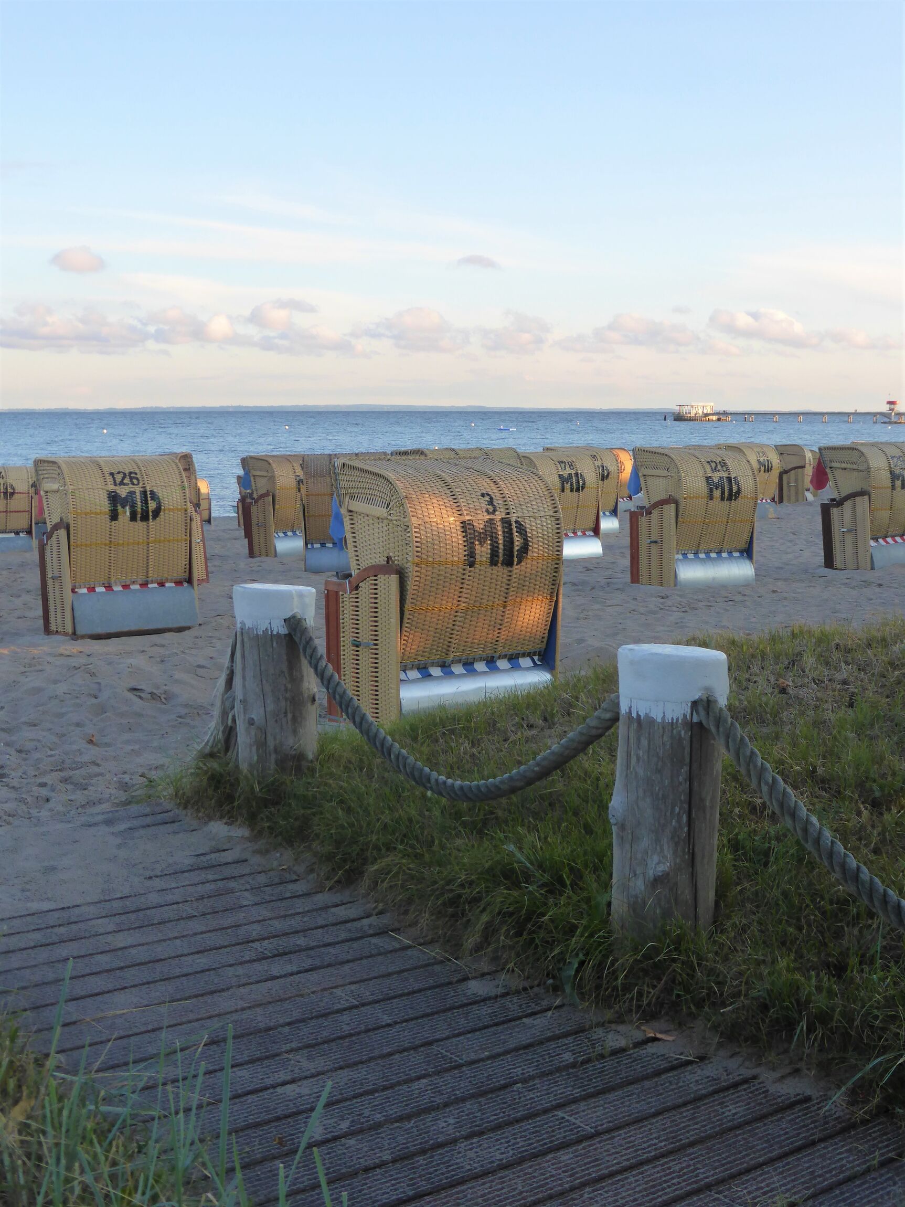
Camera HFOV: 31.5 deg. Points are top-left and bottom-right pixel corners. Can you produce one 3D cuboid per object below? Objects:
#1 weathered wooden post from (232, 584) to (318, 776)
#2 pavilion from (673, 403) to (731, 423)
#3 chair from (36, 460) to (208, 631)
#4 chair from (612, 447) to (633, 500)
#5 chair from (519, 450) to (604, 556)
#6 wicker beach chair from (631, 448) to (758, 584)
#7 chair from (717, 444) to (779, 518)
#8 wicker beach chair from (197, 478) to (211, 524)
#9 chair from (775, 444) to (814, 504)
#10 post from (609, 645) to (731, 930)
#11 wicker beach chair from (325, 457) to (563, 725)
[{"bbox_3d":[-0.720,0.311,6.534,0.330,0.770,0.330,0,7,0],"label":"weathered wooden post"},{"bbox_3d":[81.221,-62.065,521.319,13.500,6.500,13.000,-5,8,-35],"label":"pavilion"},{"bbox_3d":[-3.058,-0.560,14.610,1.190,1.610,0.870,-5,3,-32],"label":"chair"},{"bbox_3d":[3.677,-2.937,38.839,1.190,1.610,0.870,-5,8,-33],"label":"chair"},{"bbox_3d":[1.485,-1.453,23.550,1.220,1.580,0.880,-5,9,-37],"label":"chair"},{"bbox_3d":[2.770,-0.986,18.332,1.190,1.610,0.870,-3,6,-33],"label":"wicker beach chair"},{"bbox_3d":[6.317,-2.609,34.313,1.190,1.610,0.870,-6,9,-37],"label":"chair"},{"bbox_3d":[-7.559,-2.720,45.554,1.190,1.610,0.870,-5,8,-33],"label":"wicker beach chair"},{"bbox_3d":[9.619,-3.633,44.906,0.870,1.610,1.190,1,5,22],"label":"chair"},{"bbox_3d":[0.635,0.545,4.759,0.325,0.820,0.325,0,7,0],"label":"post"},{"bbox_3d":[-0.030,-0.068,9.743,1.190,1.610,0.870,-4,8,-35],"label":"wicker beach chair"}]

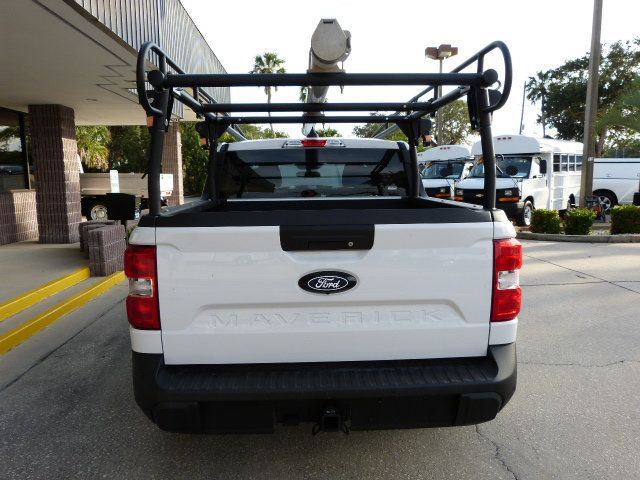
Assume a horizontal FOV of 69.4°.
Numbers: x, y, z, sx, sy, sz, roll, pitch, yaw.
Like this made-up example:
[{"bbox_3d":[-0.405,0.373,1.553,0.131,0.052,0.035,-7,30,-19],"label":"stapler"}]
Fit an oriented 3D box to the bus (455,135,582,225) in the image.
[{"bbox_3d":[6.641,-1.991,14.982,5.800,2.580,2.100,-8,11,-43],"label":"bus"}]

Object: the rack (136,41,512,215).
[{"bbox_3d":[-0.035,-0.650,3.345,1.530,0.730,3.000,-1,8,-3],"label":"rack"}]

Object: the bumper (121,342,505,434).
[{"bbox_3d":[0.037,0.629,2.038,1.730,0.320,0.420,-1,8,-3],"label":"bumper"}]

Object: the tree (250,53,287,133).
[{"bbox_3d":[-3.837,-9.191,36.960,3.000,11.100,3.000,-1,8,-3],"label":"tree"}]

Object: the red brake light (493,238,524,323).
[{"bbox_3d":[0.806,0.170,2.036,0.160,0.365,0.150,-1,8,-3],"label":"red brake light"}]

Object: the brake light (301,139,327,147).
[{"bbox_3d":[-0.046,-0.741,3.514,0.200,0.060,0.070,-1,8,-3],"label":"brake light"}]

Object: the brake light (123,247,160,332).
[{"bbox_3d":[-0.743,0.196,1.967,0.160,0.365,0.150,-1,8,-3],"label":"brake light"}]

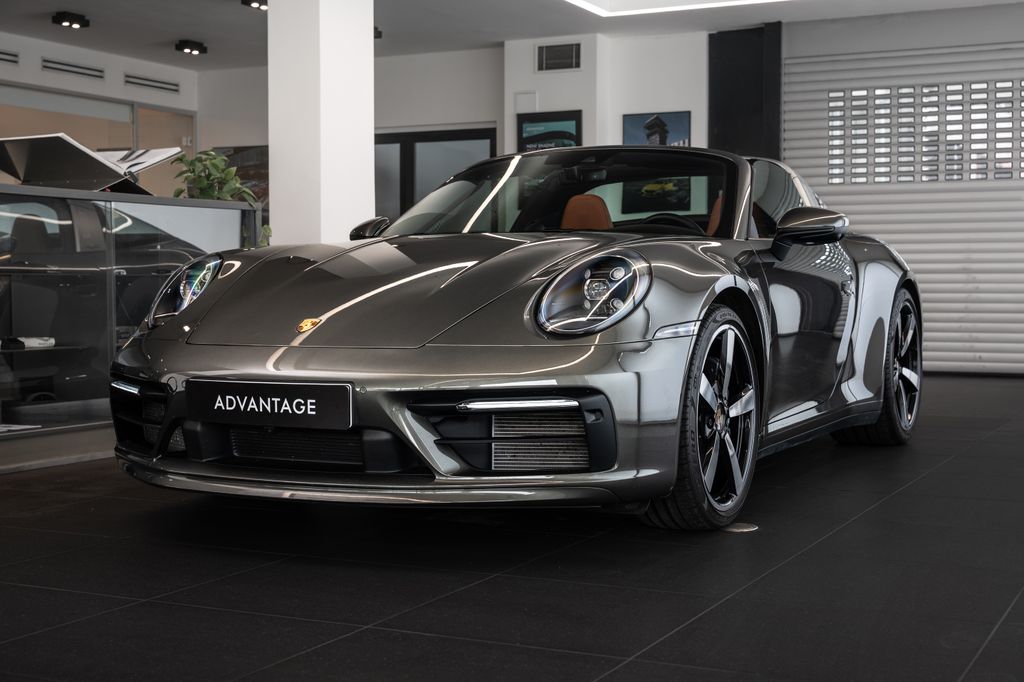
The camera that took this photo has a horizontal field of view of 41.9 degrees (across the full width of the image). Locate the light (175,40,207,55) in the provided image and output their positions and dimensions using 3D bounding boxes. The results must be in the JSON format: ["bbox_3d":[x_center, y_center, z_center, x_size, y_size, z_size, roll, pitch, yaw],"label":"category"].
[{"bbox_3d":[-2.910,-2.673,12.188,0.120,0.095,0.280,1,3,27],"label":"light"}]

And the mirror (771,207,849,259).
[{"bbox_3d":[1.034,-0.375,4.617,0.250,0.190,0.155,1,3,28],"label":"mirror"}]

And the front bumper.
[{"bbox_3d":[-0.473,0.200,3.691,1.800,0.440,0.680,1,3,28],"label":"front bumper"}]

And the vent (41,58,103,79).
[{"bbox_3d":[-4.059,-2.516,12.364,0.050,0.100,0.745,1,3,29],"label":"vent"}]

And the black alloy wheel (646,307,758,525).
[{"bbox_3d":[0.525,0.216,3.898,0.245,0.670,0.675,1,3,28],"label":"black alloy wheel"}]

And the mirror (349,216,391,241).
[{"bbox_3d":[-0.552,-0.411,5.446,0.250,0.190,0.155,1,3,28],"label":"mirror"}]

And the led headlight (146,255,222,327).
[{"bbox_3d":[-1.010,-0.160,4.138,0.270,0.235,0.360,1,3,28],"label":"led headlight"}]

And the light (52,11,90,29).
[{"bbox_3d":[-3.610,-2.619,10.933,0.120,0.095,0.280,1,3,27],"label":"light"}]

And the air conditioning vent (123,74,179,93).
[{"bbox_3d":[-3.565,-2.552,13.249,0.050,0.100,0.745,1,3,29],"label":"air conditioning vent"}]

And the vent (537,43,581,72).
[{"bbox_3d":[0.416,-2.516,11.852,0.435,0.240,0.050,1,3,27],"label":"vent"}]

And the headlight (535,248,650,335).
[{"bbox_3d":[0.212,-0.132,3.499,0.270,0.235,0.360,1,3,28],"label":"headlight"}]

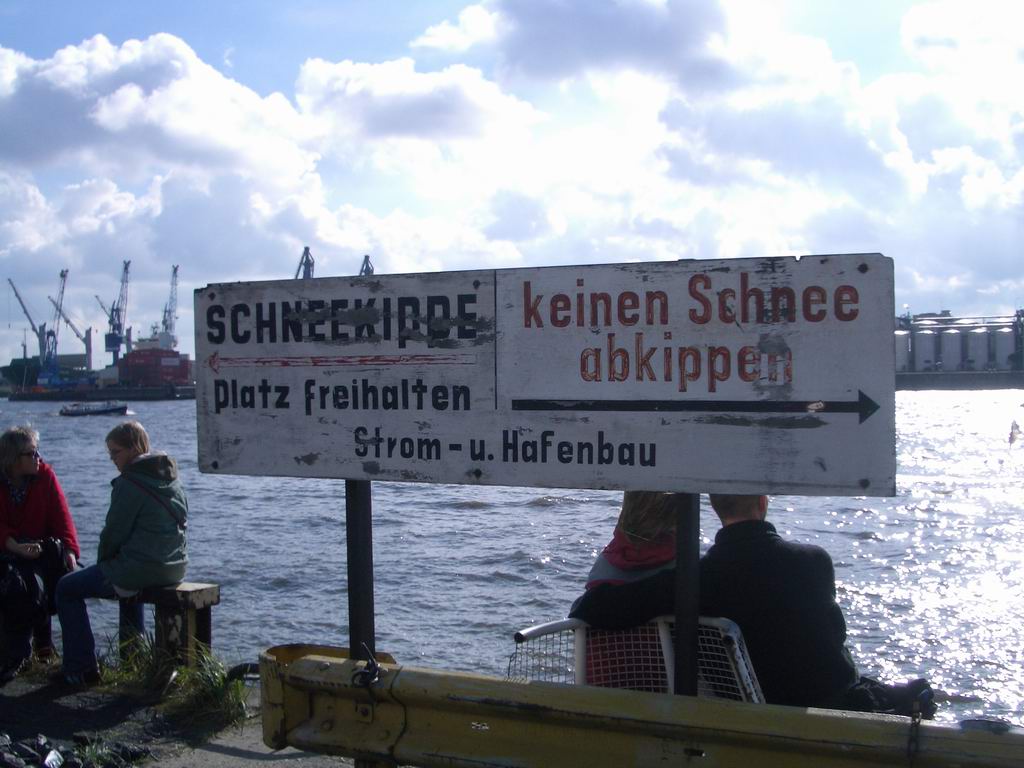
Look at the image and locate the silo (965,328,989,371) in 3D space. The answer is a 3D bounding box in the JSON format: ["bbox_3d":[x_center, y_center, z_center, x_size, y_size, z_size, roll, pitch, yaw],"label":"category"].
[{"bbox_3d":[179.819,-13.225,469.000,8.000,16.500,8.000,-1,0,23],"label":"silo"}]

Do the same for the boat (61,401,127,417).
[{"bbox_3d":[-79.271,4.646,230.000,13.000,2.900,3.700,-1,0,-5],"label":"boat"}]

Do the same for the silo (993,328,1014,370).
[{"bbox_3d":[187.178,-13.389,460.000,7.900,16.100,7.900,-1,0,0],"label":"silo"}]

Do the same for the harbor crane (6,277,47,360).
[{"bbox_3d":[-178.139,-21.832,445.000,17.000,33.500,5.000,-1,0,-28],"label":"harbor crane"}]

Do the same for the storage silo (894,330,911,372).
[{"bbox_3d":[151.011,-12.675,473.000,7.900,16.100,7.900,-1,0,0],"label":"storage silo"}]

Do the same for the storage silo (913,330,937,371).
[{"bbox_3d":[160.245,-12.866,470.000,7.900,16.100,7.900,-1,0,0],"label":"storage silo"}]

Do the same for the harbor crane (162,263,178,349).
[{"bbox_3d":[-125.866,-21.746,447.000,9.000,44.500,7.500,-1,0,-22],"label":"harbor crane"}]

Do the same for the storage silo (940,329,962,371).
[{"bbox_3d":[170.321,-13.176,470.000,8.000,16.500,8.000,-1,0,23],"label":"storage silo"}]

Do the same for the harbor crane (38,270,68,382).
[{"bbox_3d":[-162.962,-20.125,432.000,9.000,40.000,16.000,-1,0,23],"label":"harbor crane"}]

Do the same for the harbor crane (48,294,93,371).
[{"bbox_3d":[-169.276,-19.362,465.000,18.000,30.000,4.000,-1,0,-12],"label":"harbor crane"}]

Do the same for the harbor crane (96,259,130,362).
[{"bbox_3d":[-140.225,-21.628,430.000,11.000,44.500,8.000,-1,0,-22],"label":"harbor crane"}]

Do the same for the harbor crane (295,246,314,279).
[{"bbox_3d":[-76.620,-25.787,450.000,12.000,50.000,20.000,-1,0,23],"label":"harbor crane"}]

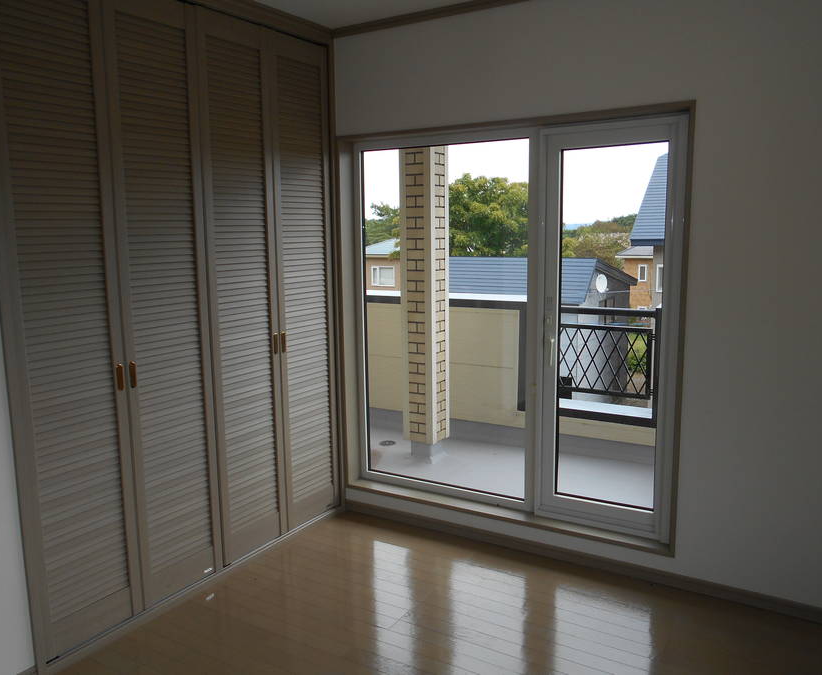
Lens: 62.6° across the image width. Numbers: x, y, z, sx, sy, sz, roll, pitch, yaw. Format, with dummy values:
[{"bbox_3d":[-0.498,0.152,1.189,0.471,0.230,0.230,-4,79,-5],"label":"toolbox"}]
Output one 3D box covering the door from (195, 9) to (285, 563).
[{"bbox_3d":[-0.725,-0.180,2.947,0.035,2.312,0.409,4,10,31],"label":"door"}]

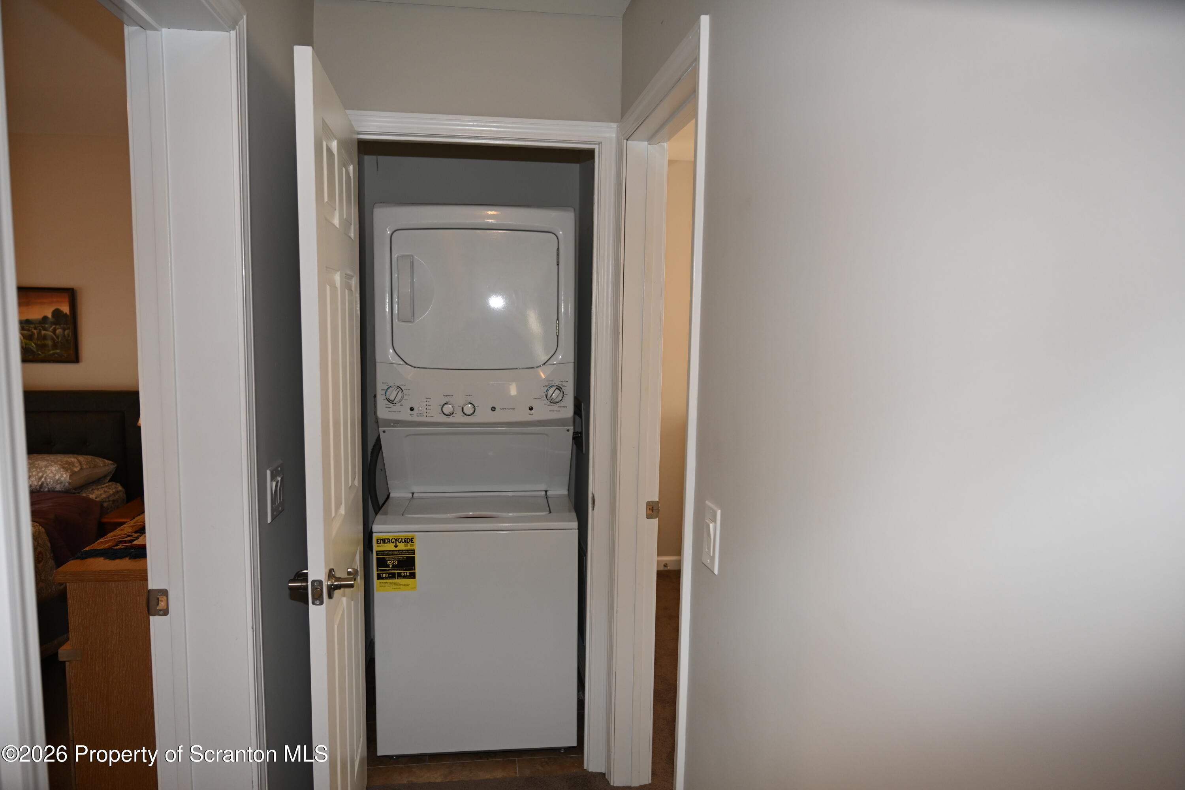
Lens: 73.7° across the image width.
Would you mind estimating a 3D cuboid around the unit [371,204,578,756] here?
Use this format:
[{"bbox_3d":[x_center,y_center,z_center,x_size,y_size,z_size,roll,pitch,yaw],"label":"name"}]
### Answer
[{"bbox_3d":[-0.422,0.276,3.005,0.682,1.895,0.775,0,7,-6],"label":"unit"}]

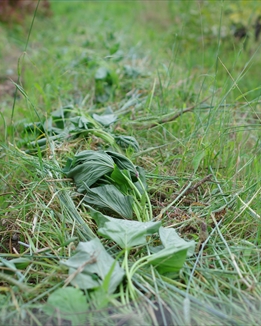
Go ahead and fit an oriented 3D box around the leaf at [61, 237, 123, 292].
[{"bbox_3d":[-0.069,0.178,1.250,0.099,0.043,0.113,-4,18,-11],"label":"leaf"}]

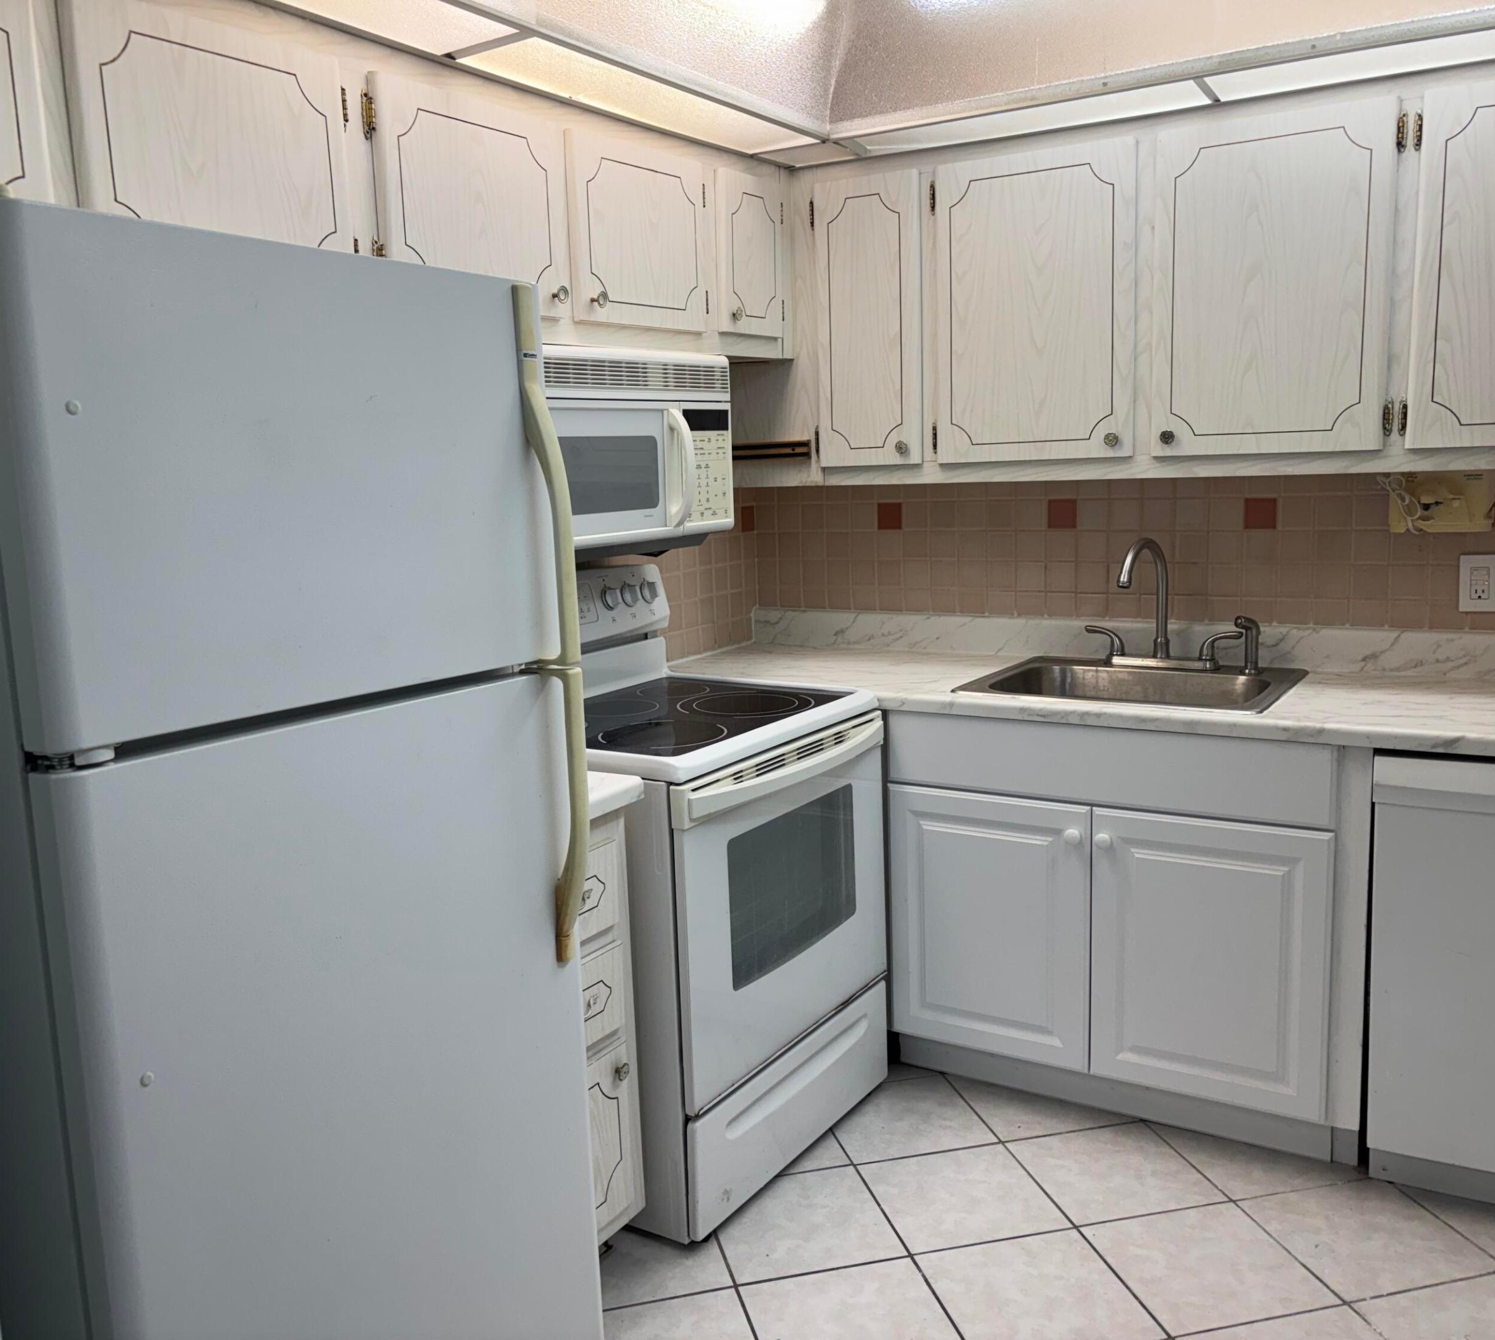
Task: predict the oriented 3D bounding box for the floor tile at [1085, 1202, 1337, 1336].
[{"bbox_3d":[0.808,1.048,2.365,0.322,0.012,0.322,-4,9,-13],"label":"floor tile"}]

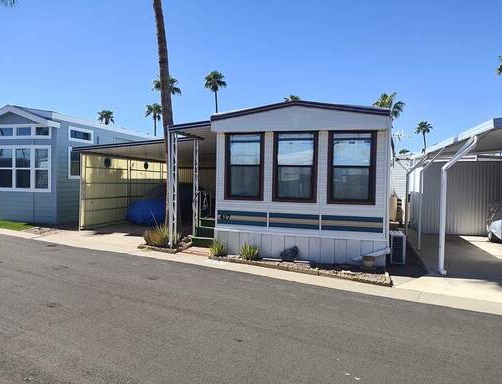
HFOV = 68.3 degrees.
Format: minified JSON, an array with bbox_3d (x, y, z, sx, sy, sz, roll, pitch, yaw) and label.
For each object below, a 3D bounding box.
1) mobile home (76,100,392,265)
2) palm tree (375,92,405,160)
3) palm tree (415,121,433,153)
[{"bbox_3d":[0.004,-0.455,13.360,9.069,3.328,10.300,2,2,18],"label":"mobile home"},{"bbox_3d":[13.636,-4.585,36.856,3.200,10.477,3.200,2,2,18],"label":"palm tree"},{"bbox_3d":[27.864,-5.654,59.824,2.850,11.597,2.850,2,2,18],"label":"palm tree"}]

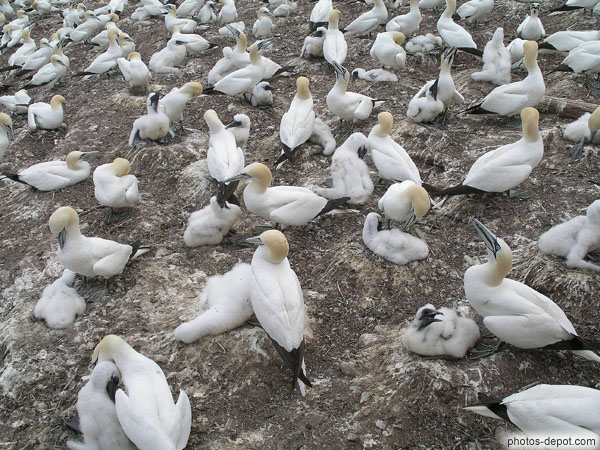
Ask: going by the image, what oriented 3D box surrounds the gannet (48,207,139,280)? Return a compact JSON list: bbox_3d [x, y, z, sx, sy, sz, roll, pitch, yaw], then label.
[{"bbox_3d":[-0.788,0.082,2.707,0.500,0.380,0.220,-21,36,-32],"label":"gannet"}]

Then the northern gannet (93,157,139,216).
[{"bbox_3d":[-1.090,-0.250,3.830,0.220,0.370,0.420,9,27,22],"label":"northern gannet"}]

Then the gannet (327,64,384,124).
[{"bbox_3d":[0.378,-0.892,4.306,0.520,0.500,0.220,-29,38,-35],"label":"gannet"}]

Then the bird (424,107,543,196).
[{"bbox_3d":[0.999,-0.385,3.420,0.690,0.460,0.230,-13,27,-23],"label":"bird"}]

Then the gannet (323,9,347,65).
[{"bbox_3d":[0.303,-1.625,5.568,0.210,0.440,0.500,-1,30,-2],"label":"gannet"}]

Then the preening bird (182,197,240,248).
[{"bbox_3d":[-0.467,-0.017,3.380,0.320,0.260,0.210,-7,25,-11],"label":"preening bird"}]

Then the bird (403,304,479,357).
[{"bbox_3d":[0.544,0.407,2.470,0.310,0.210,0.210,1,25,7],"label":"bird"}]

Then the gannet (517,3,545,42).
[{"bbox_3d":[1.948,-1.722,5.430,0.250,0.390,0.400,-4,30,0],"label":"gannet"}]

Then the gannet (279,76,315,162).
[{"bbox_3d":[-0.046,-0.680,4.180,0.220,0.460,0.620,6,26,16],"label":"gannet"}]

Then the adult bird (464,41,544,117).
[{"bbox_3d":[1.408,-0.984,4.420,0.640,0.500,0.220,-11,26,-18],"label":"adult bird"}]

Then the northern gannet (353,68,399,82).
[{"bbox_3d":[0.603,-1.192,5.126,0.360,0.110,0.150,-5,30,-2],"label":"northern gannet"}]

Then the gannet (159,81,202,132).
[{"bbox_3d":[-0.804,-0.795,4.228,0.520,0.360,0.220,23,37,34],"label":"gannet"}]

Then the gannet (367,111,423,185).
[{"bbox_3d":[0.560,-0.376,3.459,0.520,0.410,0.220,24,38,35],"label":"gannet"}]

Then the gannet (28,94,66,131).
[{"bbox_3d":[-1.982,-0.887,4.950,0.460,0.290,0.250,18,31,36],"label":"gannet"}]

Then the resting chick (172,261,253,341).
[{"bbox_3d":[-0.298,0.279,2.526,0.440,0.220,0.250,-16,34,-26],"label":"resting chick"}]

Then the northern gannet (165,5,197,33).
[{"bbox_3d":[-1.285,-2.270,7.065,0.500,0.360,0.220,-25,36,-31],"label":"northern gannet"}]

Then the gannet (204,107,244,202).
[{"bbox_3d":[-0.422,-0.382,3.461,0.220,0.420,0.520,-7,31,-11],"label":"gannet"}]

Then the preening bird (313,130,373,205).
[{"bbox_3d":[0.241,-0.307,3.560,0.280,0.360,0.280,0,25,5],"label":"preening bird"}]

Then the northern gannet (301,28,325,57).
[{"bbox_3d":[0.145,-1.647,5.769,0.250,0.320,0.320,9,33,21],"label":"northern gannet"}]

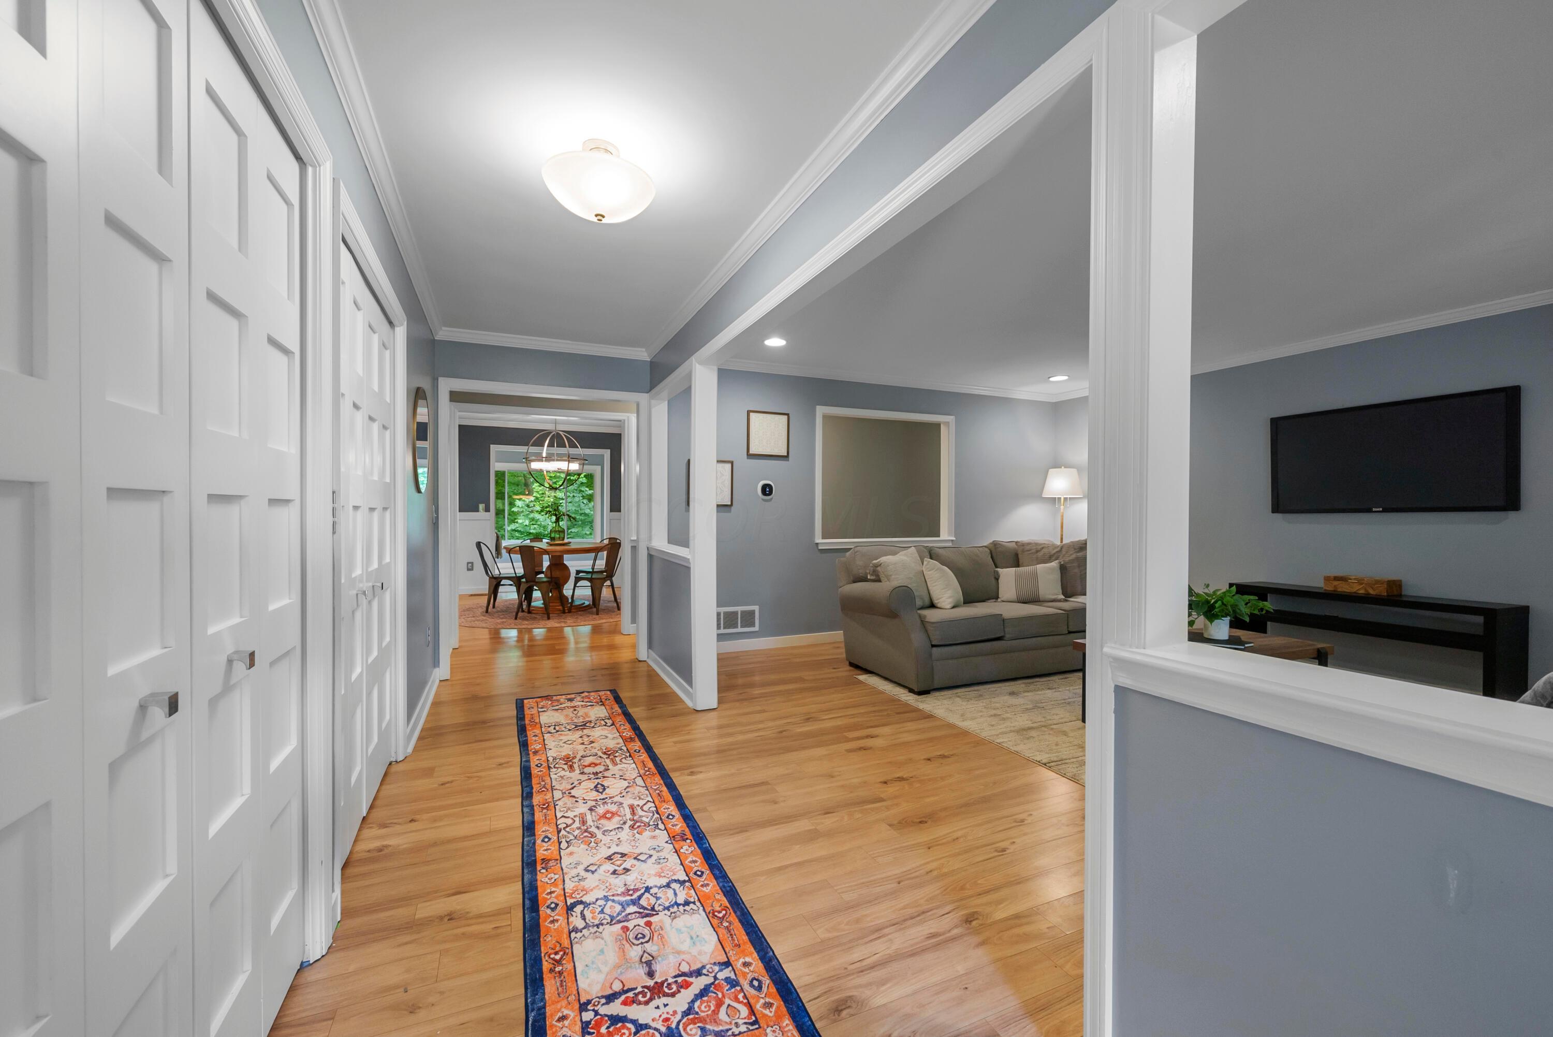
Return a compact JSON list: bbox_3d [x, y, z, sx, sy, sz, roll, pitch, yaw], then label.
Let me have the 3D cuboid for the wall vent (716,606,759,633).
[{"bbox_3d":[-0.376,0.860,5.084,0.500,0.215,0.020,0,1,-24],"label":"wall vent"}]

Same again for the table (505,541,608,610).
[{"bbox_3d":[-2.651,0.715,7.367,1.220,0.767,1.220,0,1,-24],"label":"table"}]

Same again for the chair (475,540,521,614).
[{"bbox_3d":[-3.302,0.703,7.311,0.520,0.830,0.440,0,0,-13],"label":"chair"}]

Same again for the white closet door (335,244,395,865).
[{"bbox_3d":[-1.559,0.107,2.287,0.050,2.005,1.100,0,0,-24],"label":"white closet door"}]

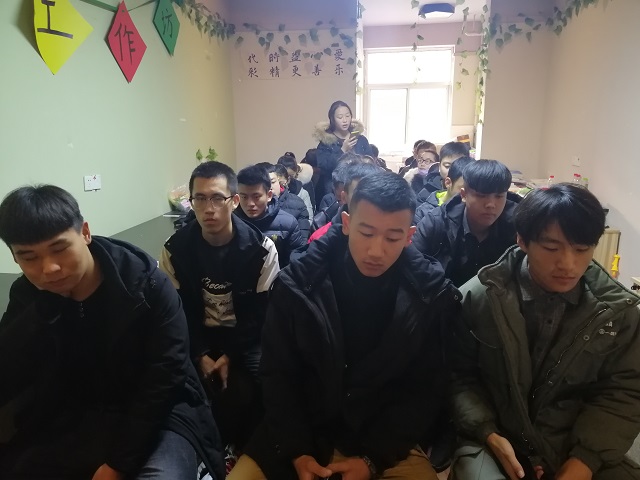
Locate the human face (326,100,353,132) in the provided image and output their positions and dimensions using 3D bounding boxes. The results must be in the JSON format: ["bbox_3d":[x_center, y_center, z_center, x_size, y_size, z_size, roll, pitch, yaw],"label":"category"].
[{"bbox_3d":[0.164,-1.044,4.030,0.190,0.250,0.200,-6,14,-19],"label":"human face"}]

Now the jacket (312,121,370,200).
[{"bbox_3d":[0.190,-0.637,4.096,0.510,0.760,0.360,-4,14,-14],"label":"jacket"}]

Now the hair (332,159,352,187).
[{"bbox_3d":[0.141,-0.318,2.300,0.180,0.170,0.200,0,14,4],"label":"hair"}]

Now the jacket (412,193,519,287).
[{"bbox_3d":[0.632,0.117,1.935,0.570,0.620,0.420,-1,14,0],"label":"jacket"}]

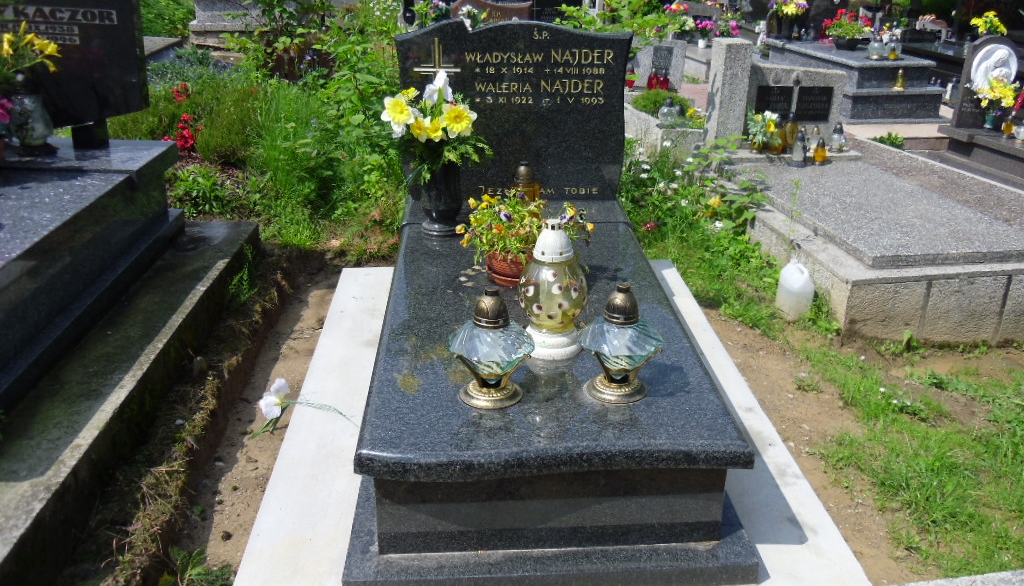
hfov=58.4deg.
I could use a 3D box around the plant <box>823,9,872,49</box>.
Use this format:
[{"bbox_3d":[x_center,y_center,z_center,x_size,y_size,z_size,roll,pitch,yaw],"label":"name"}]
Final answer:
[{"bbox_3d":[3.348,-2.629,9.150,0.484,0.365,0.426,7,23,18],"label":"plant"}]

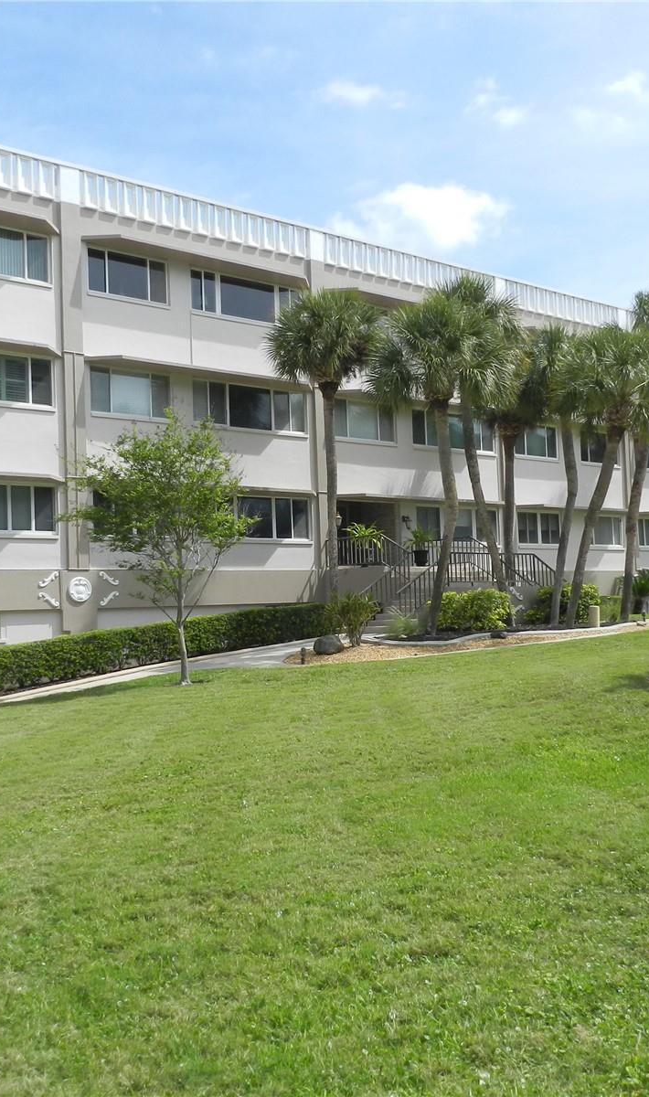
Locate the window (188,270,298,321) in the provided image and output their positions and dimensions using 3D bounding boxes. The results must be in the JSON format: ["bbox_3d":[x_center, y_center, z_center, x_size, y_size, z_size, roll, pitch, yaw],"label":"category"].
[{"bbox_3d":[-2.050,-6.847,29.377,3.885,1.152,0.150,1,-5,-39],"label":"window"}]

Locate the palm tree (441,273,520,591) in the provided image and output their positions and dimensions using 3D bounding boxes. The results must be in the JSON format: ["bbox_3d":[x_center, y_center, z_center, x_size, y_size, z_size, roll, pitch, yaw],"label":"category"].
[{"bbox_3d":[4.010,-2.857,29.540,3.004,9.867,2.800,-2,-4,0],"label":"palm tree"}]

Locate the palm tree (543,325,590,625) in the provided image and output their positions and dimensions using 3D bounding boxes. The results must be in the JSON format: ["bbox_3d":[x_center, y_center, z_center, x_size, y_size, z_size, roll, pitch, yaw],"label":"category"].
[{"bbox_3d":[6.933,-2.049,30.300,2.000,8.400,2.100,-2,-3,0],"label":"palm tree"}]

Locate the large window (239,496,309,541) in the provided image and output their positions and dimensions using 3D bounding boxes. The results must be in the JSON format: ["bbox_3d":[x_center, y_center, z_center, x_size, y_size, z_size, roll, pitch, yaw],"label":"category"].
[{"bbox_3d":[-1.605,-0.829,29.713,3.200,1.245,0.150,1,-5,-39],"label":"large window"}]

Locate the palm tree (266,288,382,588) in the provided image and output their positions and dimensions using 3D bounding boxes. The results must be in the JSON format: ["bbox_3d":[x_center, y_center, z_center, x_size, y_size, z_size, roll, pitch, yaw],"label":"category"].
[{"bbox_3d":[0.086,-2.518,29.826,3.200,9.755,3.200,-2,-4,0],"label":"palm tree"}]

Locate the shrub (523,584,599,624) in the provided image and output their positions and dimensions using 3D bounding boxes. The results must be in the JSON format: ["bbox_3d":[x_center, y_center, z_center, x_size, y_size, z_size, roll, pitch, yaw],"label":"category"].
[{"bbox_3d":[6.555,1.562,29.345,2.159,1.190,1.500,-2,-4,0],"label":"shrub"}]

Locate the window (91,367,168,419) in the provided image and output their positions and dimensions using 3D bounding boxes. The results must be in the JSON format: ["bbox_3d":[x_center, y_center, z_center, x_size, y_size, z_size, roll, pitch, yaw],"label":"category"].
[{"bbox_3d":[-4.969,-3.998,27.266,2.325,1.269,0.150,1,-5,-39],"label":"window"}]

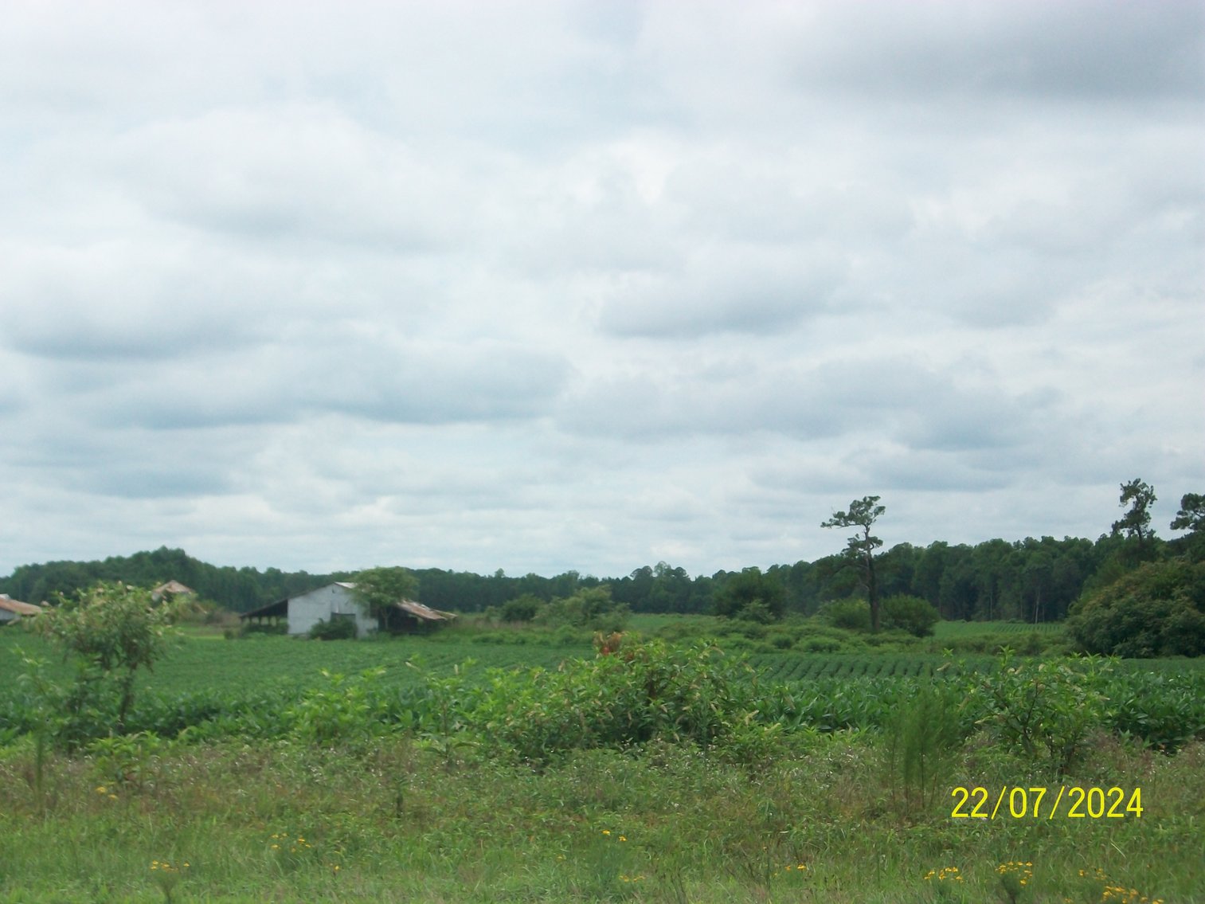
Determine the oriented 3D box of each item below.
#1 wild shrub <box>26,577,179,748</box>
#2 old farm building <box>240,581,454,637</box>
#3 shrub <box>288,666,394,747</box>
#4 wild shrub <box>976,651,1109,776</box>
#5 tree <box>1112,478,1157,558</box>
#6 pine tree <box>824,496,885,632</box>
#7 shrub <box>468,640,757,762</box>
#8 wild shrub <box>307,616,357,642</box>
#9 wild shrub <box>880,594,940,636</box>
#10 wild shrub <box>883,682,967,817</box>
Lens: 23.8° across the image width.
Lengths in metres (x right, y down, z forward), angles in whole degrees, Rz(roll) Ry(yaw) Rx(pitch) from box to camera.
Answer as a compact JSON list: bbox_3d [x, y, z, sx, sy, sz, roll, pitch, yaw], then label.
[{"bbox_3d":[-4.995,2.129,28.500,1.550,1.670,1.400,0,-3,0],"label":"wild shrub"},{"bbox_3d":[-19.357,12.061,217.000,14.400,4.400,11.000,0,-3,8],"label":"old farm building"},{"bbox_3d":[-2.585,2.498,28.000,1.030,0.780,0.900,0,-3,0],"label":"shrub"},{"bbox_3d":[3.858,2.292,25.000,1.130,1.090,1.000,0,-3,0],"label":"wild shrub"},{"bbox_3d":[45.689,8.930,245.000,3.800,13.300,3.600,0,-3,0],"label":"tree"},{"bbox_3d":[20.427,9.106,232.000,5.000,11.200,4.600,0,-3,0],"label":"pine tree"},{"bbox_3d":[0.093,2.356,27.000,2.650,1.150,1.700,0,-3,0],"label":"shrub"},{"bbox_3d":[-19.652,12.864,208.000,3.500,1.900,2.600,0,-3,8],"label":"wild shrub"},{"bbox_3d":[24.226,12.876,225.000,4.600,3.400,4.200,0,-3,0],"label":"wild shrub"},{"bbox_3d":[2.262,2.065,20.000,0.560,0.960,0.500,0,-3,0],"label":"wild shrub"}]

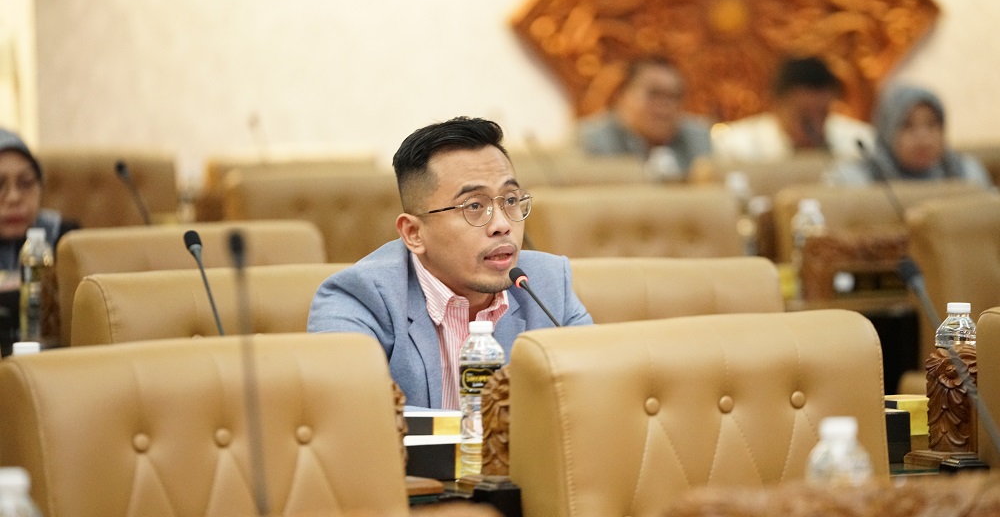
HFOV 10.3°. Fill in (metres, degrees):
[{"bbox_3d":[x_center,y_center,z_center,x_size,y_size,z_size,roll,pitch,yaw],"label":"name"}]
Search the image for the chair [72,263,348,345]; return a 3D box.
[{"bbox_3d":[-0.296,0.544,8.477,0.580,1.050,0.640,-2,3,-29],"label":"chair"}]

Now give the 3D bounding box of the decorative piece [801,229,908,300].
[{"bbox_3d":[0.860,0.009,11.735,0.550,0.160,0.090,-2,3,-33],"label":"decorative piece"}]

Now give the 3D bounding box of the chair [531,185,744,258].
[{"bbox_3d":[0.387,0.376,11.674,0.580,1.050,0.640,-2,3,-27],"label":"chair"}]

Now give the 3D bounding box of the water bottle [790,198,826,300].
[{"bbox_3d":[0.649,-0.020,11.650,0.064,0.214,0.064,-2,3,-33],"label":"water bottle"}]

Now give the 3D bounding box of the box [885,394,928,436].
[{"bbox_3d":[0.596,0.235,8.339,0.090,0.055,0.110,-3,3,-35],"label":"box"}]

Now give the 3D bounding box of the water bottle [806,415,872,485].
[{"bbox_3d":[0.355,0.277,5.805,0.063,0.220,0.063,-2,3,-30],"label":"water bottle"}]

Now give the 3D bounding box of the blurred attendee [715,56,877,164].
[{"bbox_3d":[0.969,0.009,16.373,0.540,1.190,0.750,-2,3,-30],"label":"blurred attendee"}]

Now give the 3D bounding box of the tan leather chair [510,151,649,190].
[{"bbox_3d":[0.273,0.217,14.410,0.580,0.970,0.620,-2,3,-33],"label":"tan leather chair"}]

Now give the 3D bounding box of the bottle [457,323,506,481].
[{"bbox_3d":[-0.025,0.191,7.450,0.064,0.214,0.064,0,3,0],"label":"bottle"}]

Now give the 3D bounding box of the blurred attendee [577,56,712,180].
[{"bbox_3d":[0.507,0.022,16.070,0.520,1.200,0.750,-1,3,-28],"label":"blurred attendee"}]

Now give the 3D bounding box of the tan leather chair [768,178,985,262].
[{"bbox_3d":[0.939,0.359,12.277,0.580,1.050,0.640,-2,3,-29],"label":"tan leather chair"}]

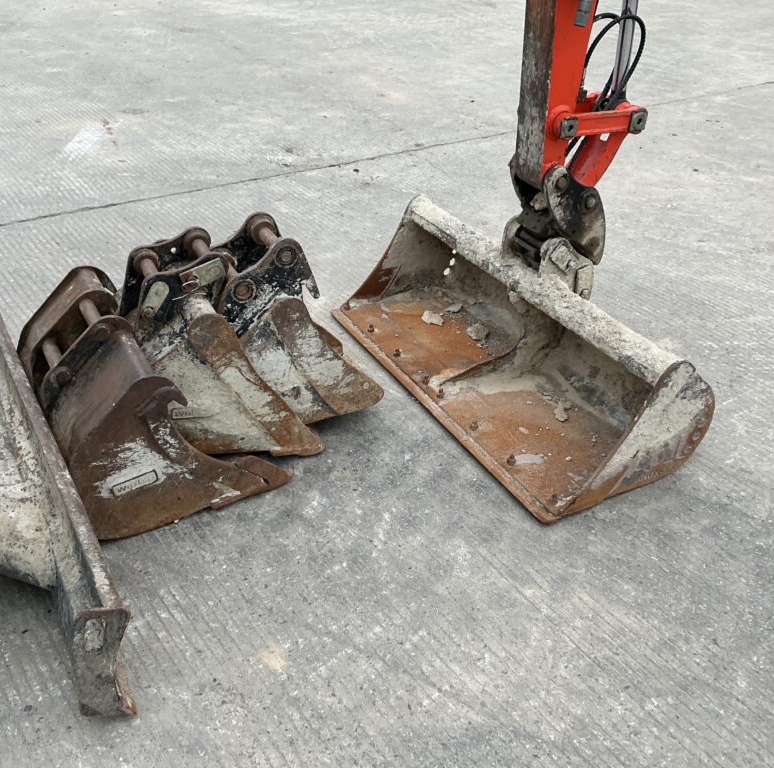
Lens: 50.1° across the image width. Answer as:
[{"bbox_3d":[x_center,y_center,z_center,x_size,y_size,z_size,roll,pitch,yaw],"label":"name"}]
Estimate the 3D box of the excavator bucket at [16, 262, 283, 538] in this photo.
[{"bbox_3d":[-0.642,-0.012,2.217,0.595,0.525,0.565,-15,38,-27],"label":"excavator bucket"}]

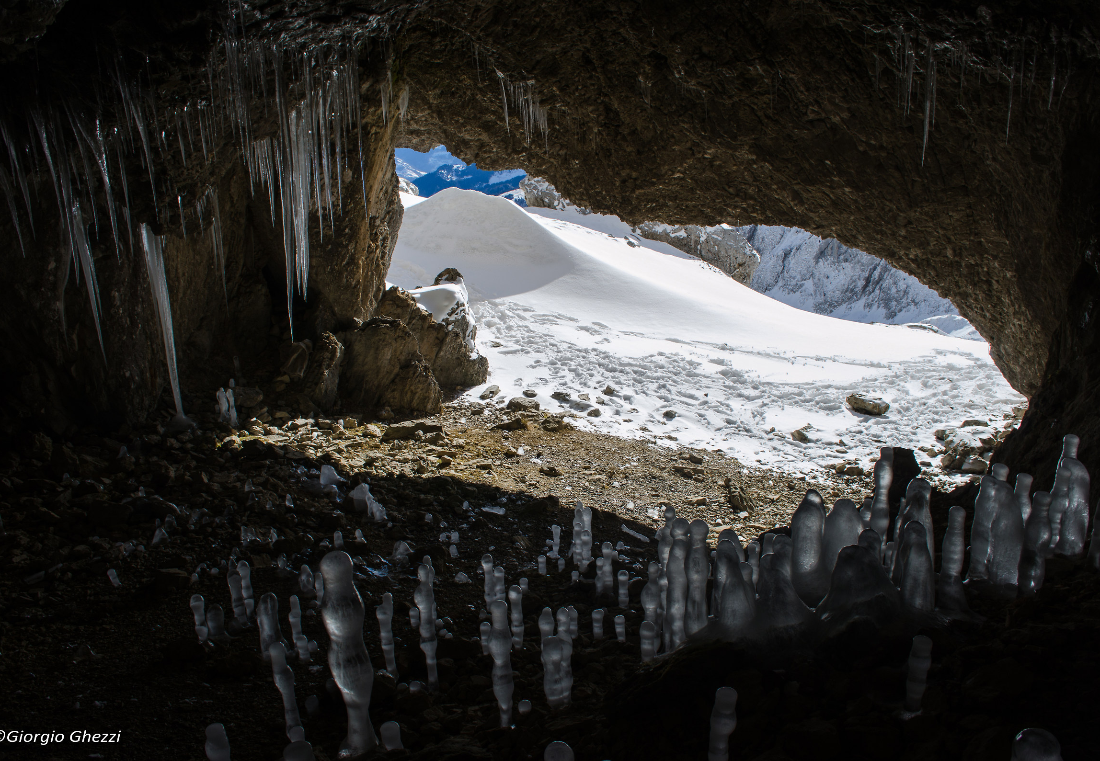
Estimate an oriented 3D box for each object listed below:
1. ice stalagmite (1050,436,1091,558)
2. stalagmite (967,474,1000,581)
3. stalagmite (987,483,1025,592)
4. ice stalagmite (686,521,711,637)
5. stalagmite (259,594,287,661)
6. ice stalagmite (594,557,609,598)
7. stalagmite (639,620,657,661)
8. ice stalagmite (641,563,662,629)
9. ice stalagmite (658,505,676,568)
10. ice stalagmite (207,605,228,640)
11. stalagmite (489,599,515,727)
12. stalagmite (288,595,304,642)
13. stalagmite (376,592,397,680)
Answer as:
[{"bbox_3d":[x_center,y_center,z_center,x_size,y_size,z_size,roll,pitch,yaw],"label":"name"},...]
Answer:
[{"bbox_3d":[2.255,0.500,3.730,0.148,0.538,0.148,-2,15,0],"label":"ice stalagmite"},{"bbox_3d":[1.780,0.601,3.524,0.122,0.435,0.122,-2,15,0],"label":"stalagmite"},{"bbox_3d":[1.771,0.599,3.350,0.142,0.423,0.142,-2,14,0],"label":"stalagmite"},{"bbox_3d":[0.656,0.863,3.778,0.108,0.524,0.104,3,16,10],"label":"ice stalagmite"},{"bbox_3d":[-1.069,0.939,3.319,0.091,0.264,0.091,-2,14,0],"label":"stalagmite"},{"bbox_3d":[0.234,0.884,3.896,0.064,0.182,0.064,-2,15,0],"label":"ice stalagmite"},{"bbox_3d":[0.424,1.116,3.707,0.070,0.166,0.066,2,16,7],"label":"stalagmite"},{"bbox_3d":[0.408,0.881,3.458,0.083,0.322,0.083,-2,15,0],"label":"ice stalagmite"},{"bbox_3d":[0.557,0.825,3.980,0.093,0.507,0.089,2,16,8],"label":"ice stalagmite"},{"bbox_3d":[-1.523,1.101,3.930,0.091,0.141,0.087,-7,17,-23],"label":"ice stalagmite"},{"bbox_3d":[-0.178,1.011,3.084,0.089,0.481,0.082,-1,16,-4],"label":"stalagmite"},{"bbox_3d":[-1.036,0.978,3.526,0.050,0.205,0.050,-2,14,0],"label":"stalagmite"},{"bbox_3d":[-0.601,0.933,3.157,0.063,0.336,0.063,-2,15,0],"label":"stalagmite"}]

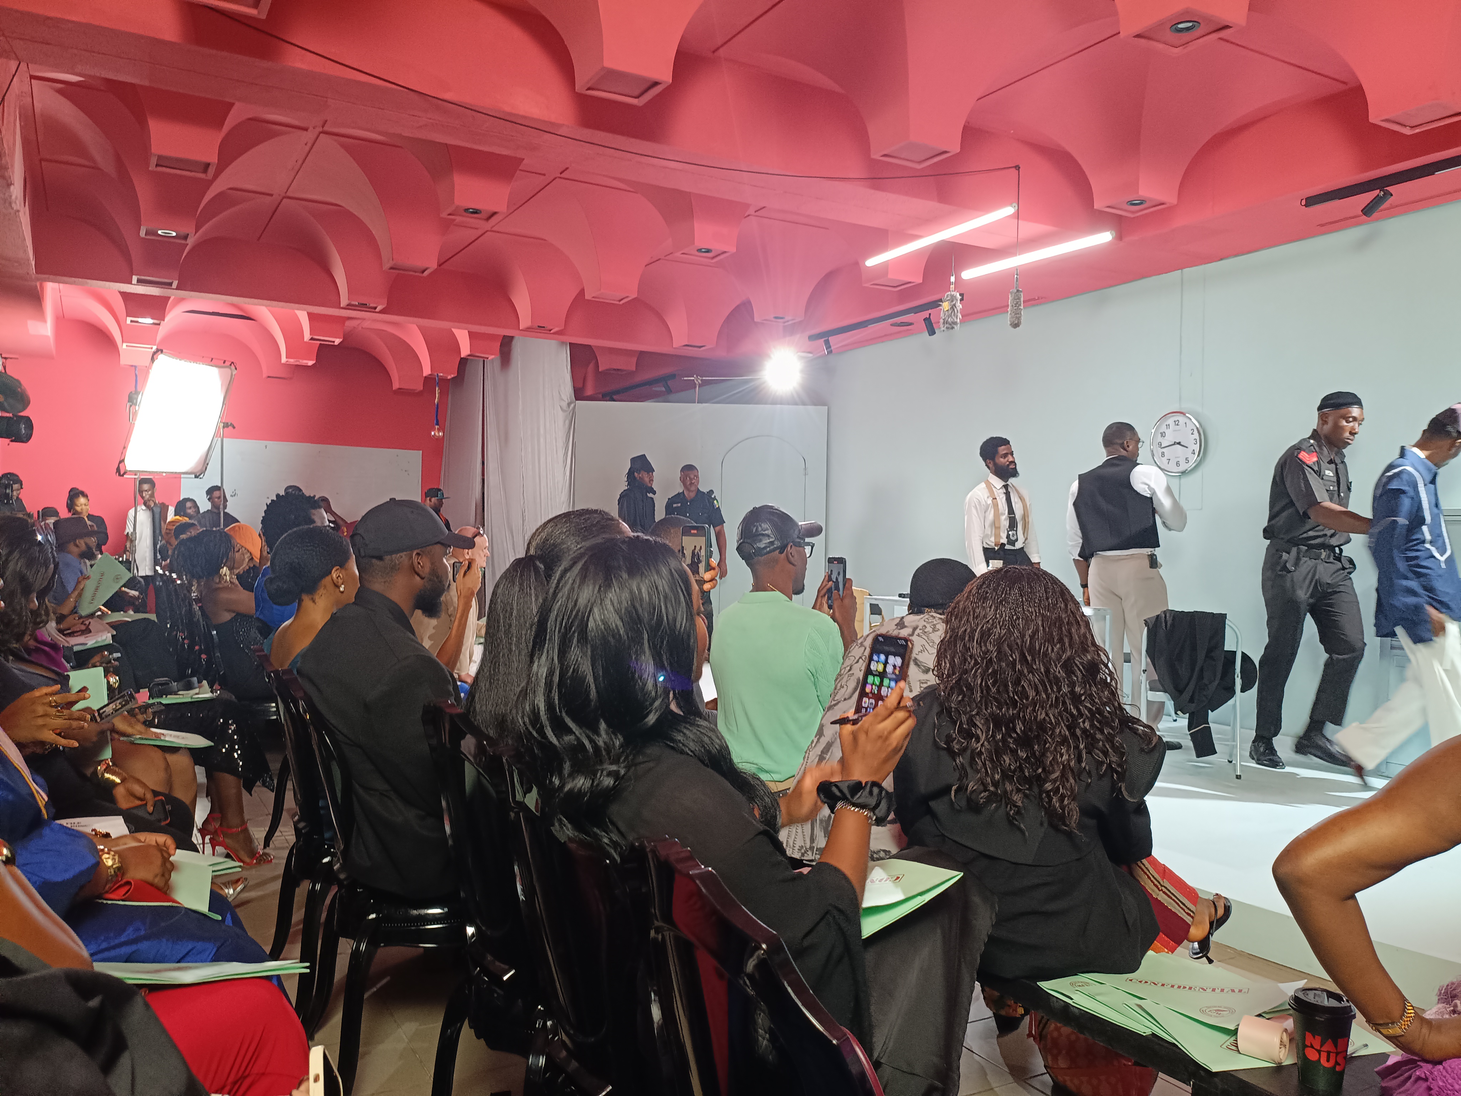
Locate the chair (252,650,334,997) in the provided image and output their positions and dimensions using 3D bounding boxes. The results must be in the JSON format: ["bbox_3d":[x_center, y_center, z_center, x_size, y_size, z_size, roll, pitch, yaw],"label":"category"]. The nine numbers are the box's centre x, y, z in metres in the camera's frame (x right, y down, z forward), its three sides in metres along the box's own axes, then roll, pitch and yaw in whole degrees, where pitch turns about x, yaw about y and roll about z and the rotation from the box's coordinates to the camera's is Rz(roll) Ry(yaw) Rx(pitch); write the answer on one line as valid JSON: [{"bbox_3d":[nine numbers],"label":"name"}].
[{"bbox_3d":[-1.000,0.730,3.030,0.540,0.910,0.460,1,0,-30],"label":"chair"}]

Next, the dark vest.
[{"bbox_3d":[2.084,-0.212,5.920,0.290,0.570,0.460,1,0,-40],"label":"dark vest"}]

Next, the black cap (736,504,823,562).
[{"bbox_3d":[0.133,-0.042,3.000,0.255,0.150,0.185,-11,6,-29],"label":"black cap"}]

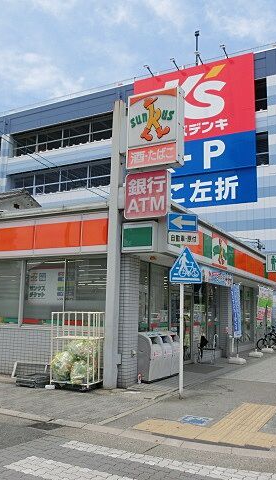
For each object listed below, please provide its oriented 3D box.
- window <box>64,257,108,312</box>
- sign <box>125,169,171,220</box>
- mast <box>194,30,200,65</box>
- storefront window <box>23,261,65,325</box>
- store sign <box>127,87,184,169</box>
[{"bbox_3d":[-1.132,1.151,9.825,1.189,1.611,0.100,-4,-10,27],"label":"window"},{"bbox_3d":[0.206,-0.926,9.335,0.990,0.970,0.160,-4,-10,27],"label":"sign"},{"bbox_3d":[4.108,-13.137,30.633,0.320,2.820,0.320,-4,-10,28],"label":"mast"},{"bbox_3d":[-2.212,1.222,10.375,1.250,1.601,0.100,-4,-10,27],"label":"storefront window"},{"bbox_3d":[0.382,-2.316,9.475,1.170,1.620,0.370,-4,-10,27],"label":"store sign"}]

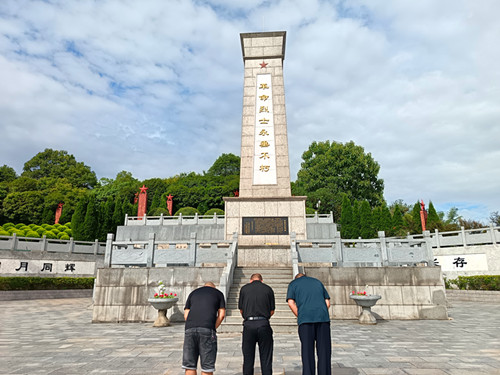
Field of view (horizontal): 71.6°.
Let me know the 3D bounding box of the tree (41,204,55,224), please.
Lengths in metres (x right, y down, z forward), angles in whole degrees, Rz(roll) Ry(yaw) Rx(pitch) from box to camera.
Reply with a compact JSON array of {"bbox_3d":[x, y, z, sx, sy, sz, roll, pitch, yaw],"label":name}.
[{"bbox_3d":[-21.040,3.030,36.310,1.450,2.540,1.450,0,-14,0],"label":"tree"}]

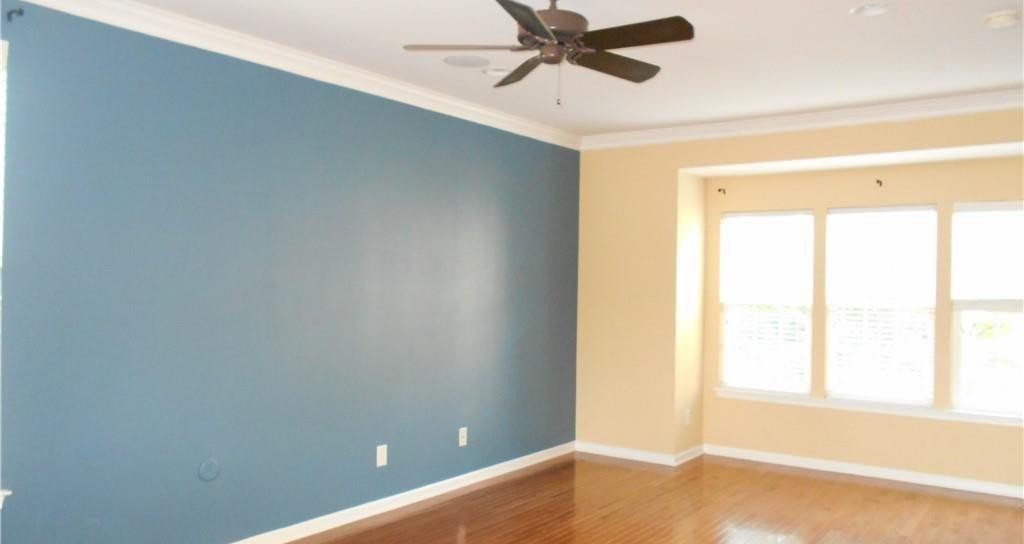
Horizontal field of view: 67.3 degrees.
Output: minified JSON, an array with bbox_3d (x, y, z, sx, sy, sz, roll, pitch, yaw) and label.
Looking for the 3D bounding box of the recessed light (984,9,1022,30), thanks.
[{"bbox_3d":[2.223,-1.149,3.485,0.165,0.045,0.165,1,-1,37],"label":"recessed light"}]

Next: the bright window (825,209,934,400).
[{"bbox_3d":[2.859,0.253,5.981,0.771,1.520,0.100,1,-1,37],"label":"bright window"}]

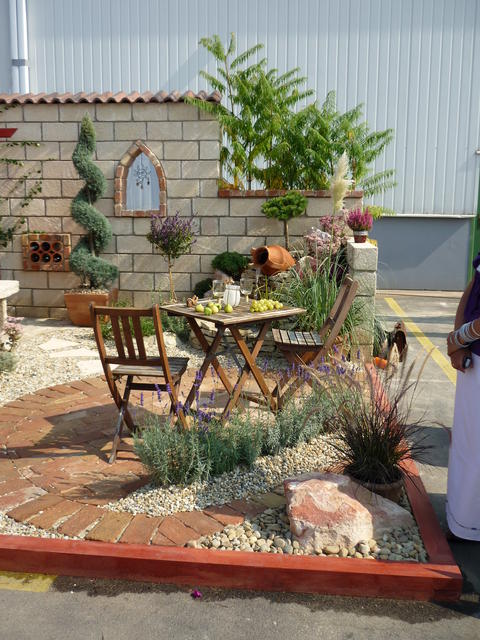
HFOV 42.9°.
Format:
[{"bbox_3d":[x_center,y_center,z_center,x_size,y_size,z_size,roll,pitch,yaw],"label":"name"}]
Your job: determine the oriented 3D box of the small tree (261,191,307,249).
[{"bbox_3d":[0.447,-1.025,6.267,0.470,0.598,0.450,1,10,4],"label":"small tree"}]

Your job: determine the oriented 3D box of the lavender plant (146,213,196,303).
[{"bbox_3d":[-0.713,-0.650,6.350,0.480,0.900,0.460,1,10,5],"label":"lavender plant"}]

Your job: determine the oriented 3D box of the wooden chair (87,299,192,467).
[{"bbox_3d":[-0.525,0.318,3.529,0.405,0.900,0.590,2,10,11],"label":"wooden chair"}]

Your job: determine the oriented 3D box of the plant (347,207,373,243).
[{"bbox_3d":[1.058,-0.845,5.400,0.230,0.325,0.230,1,10,5],"label":"plant"}]

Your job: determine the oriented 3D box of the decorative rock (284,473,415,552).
[{"bbox_3d":[0.454,0.799,2.600,0.530,0.220,0.370,1,10,6],"label":"decorative rock"}]

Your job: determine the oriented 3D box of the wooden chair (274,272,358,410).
[{"bbox_3d":[0.552,0.144,4.558,0.590,0.900,0.405,2,10,11],"label":"wooden chair"}]

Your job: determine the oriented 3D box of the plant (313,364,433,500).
[{"bbox_3d":[0.661,0.557,3.042,0.540,0.690,0.520,0,10,0],"label":"plant"}]

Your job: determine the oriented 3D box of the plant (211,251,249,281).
[{"bbox_3d":[-0.106,-0.539,6.150,0.390,0.330,0.380,1,10,5],"label":"plant"}]

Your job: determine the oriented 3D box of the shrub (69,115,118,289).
[{"bbox_3d":[-1.580,-1.273,6.580,0.500,1.850,0.480,1,10,5],"label":"shrub"}]

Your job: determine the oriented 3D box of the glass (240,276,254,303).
[{"bbox_3d":[0.051,-0.207,4.150,0.085,0.178,0.085,1,10,5],"label":"glass"}]

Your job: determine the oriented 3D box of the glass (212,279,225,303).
[{"bbox_3d":[-0.159,-0.210,4.502,0.086,0.178,0.086,0,10,0],"label":"glass"}]

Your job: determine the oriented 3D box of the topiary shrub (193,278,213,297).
[{"bbox_3d":[-0.379,-0.322,6.341,0.240,0.220,0.240,0,10,0],"label":"topiary shrub"}]

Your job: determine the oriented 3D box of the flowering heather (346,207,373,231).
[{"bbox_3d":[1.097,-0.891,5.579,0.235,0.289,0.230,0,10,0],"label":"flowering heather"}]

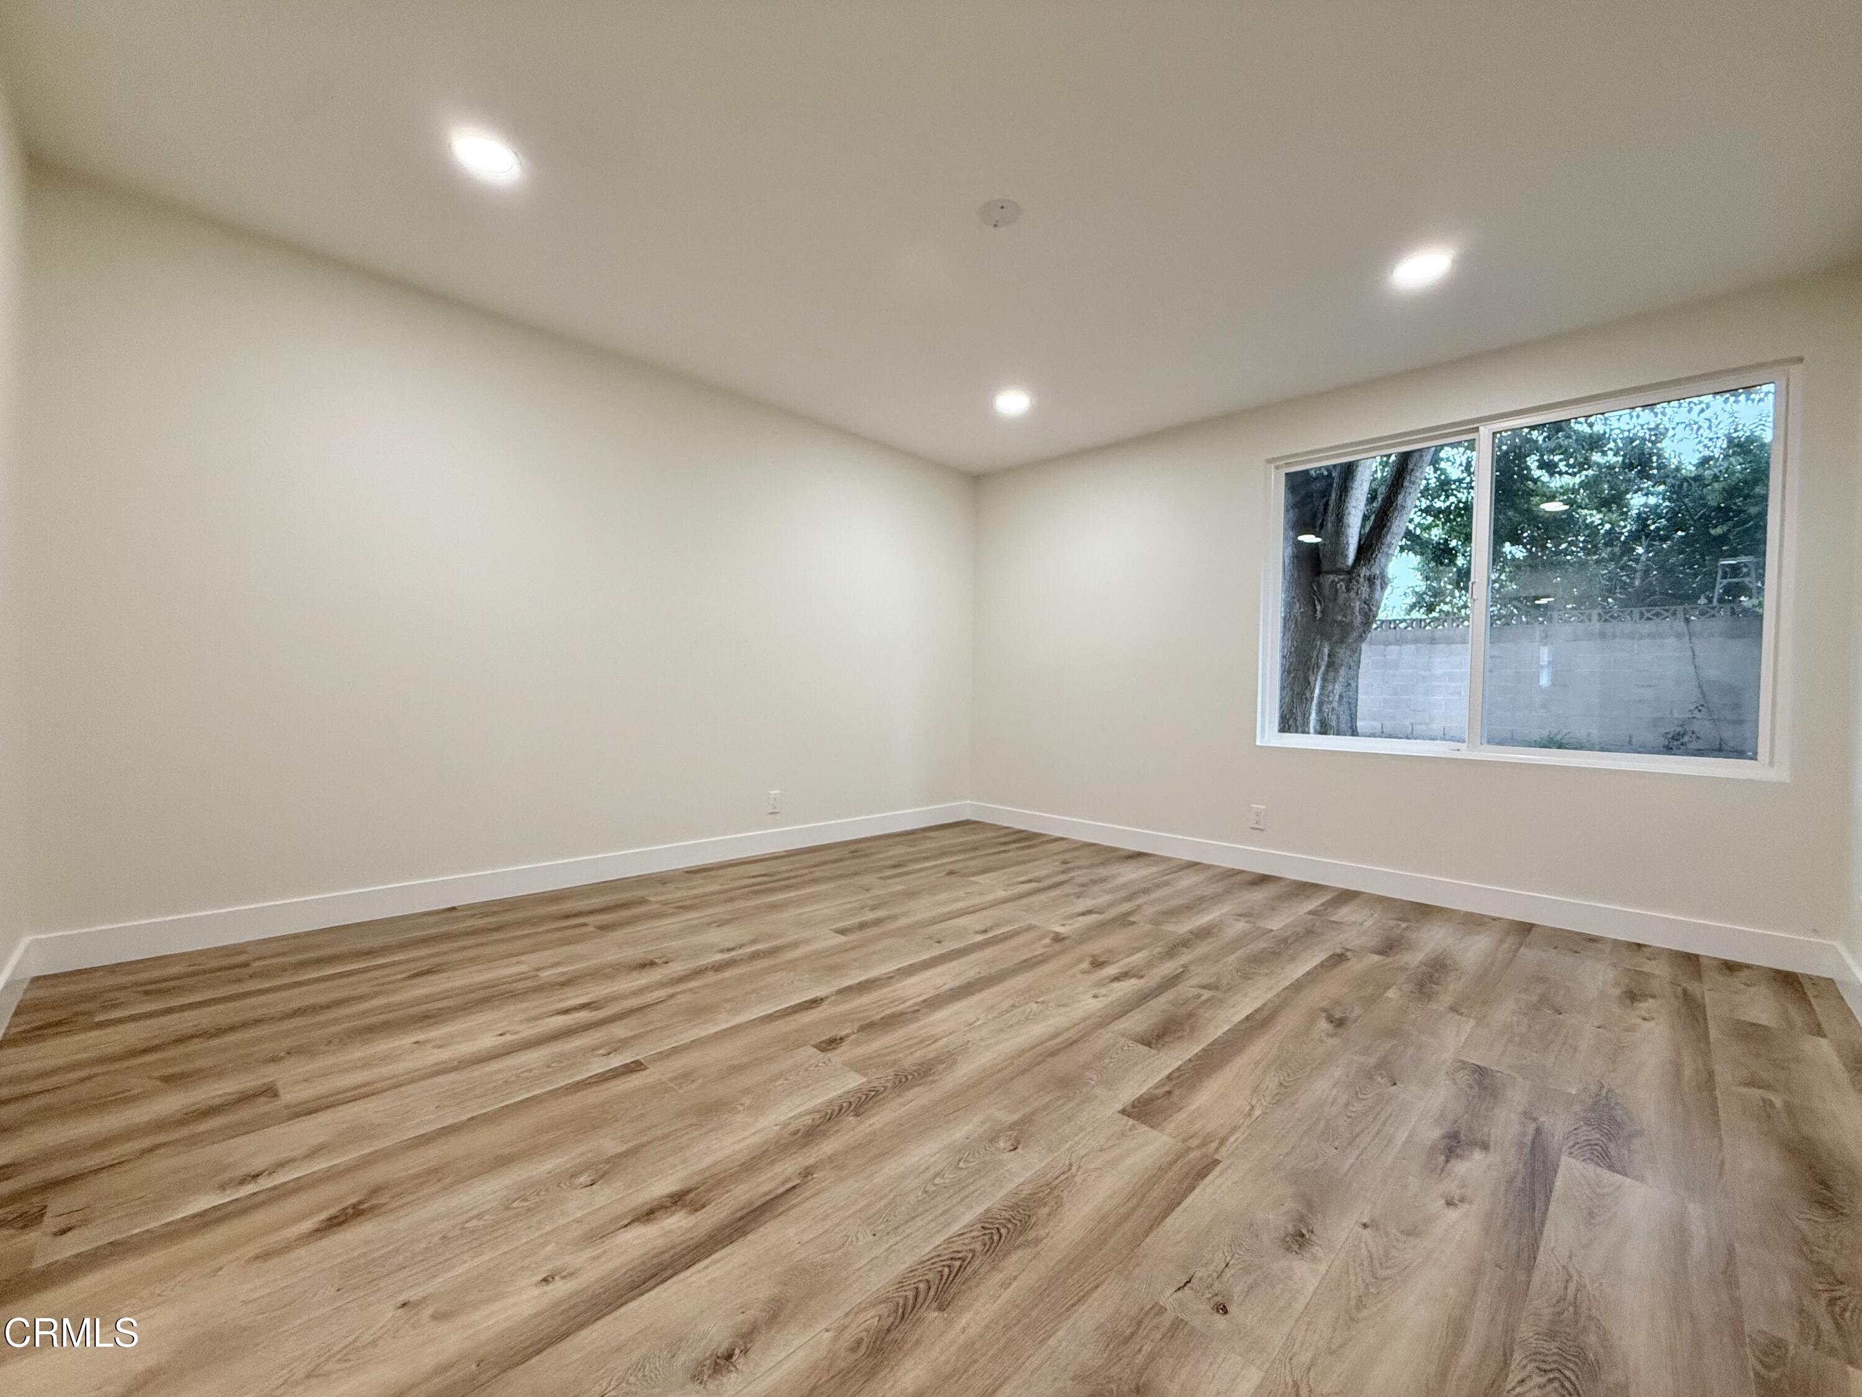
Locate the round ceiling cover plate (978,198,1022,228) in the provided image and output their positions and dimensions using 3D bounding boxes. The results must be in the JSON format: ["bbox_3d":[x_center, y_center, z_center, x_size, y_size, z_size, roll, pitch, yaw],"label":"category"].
[{"bbox_3d":[0.216,-1.516,2.355,0.138,0.010,0.138,1,1,0],"label":"round ceiling cover plate"}]

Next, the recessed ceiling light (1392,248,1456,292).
[{"bbox_3d":[1.700,-1.473,2.605,0.182,0.025,0.182,2,1,44],"label":"recessed ceiling light"}]

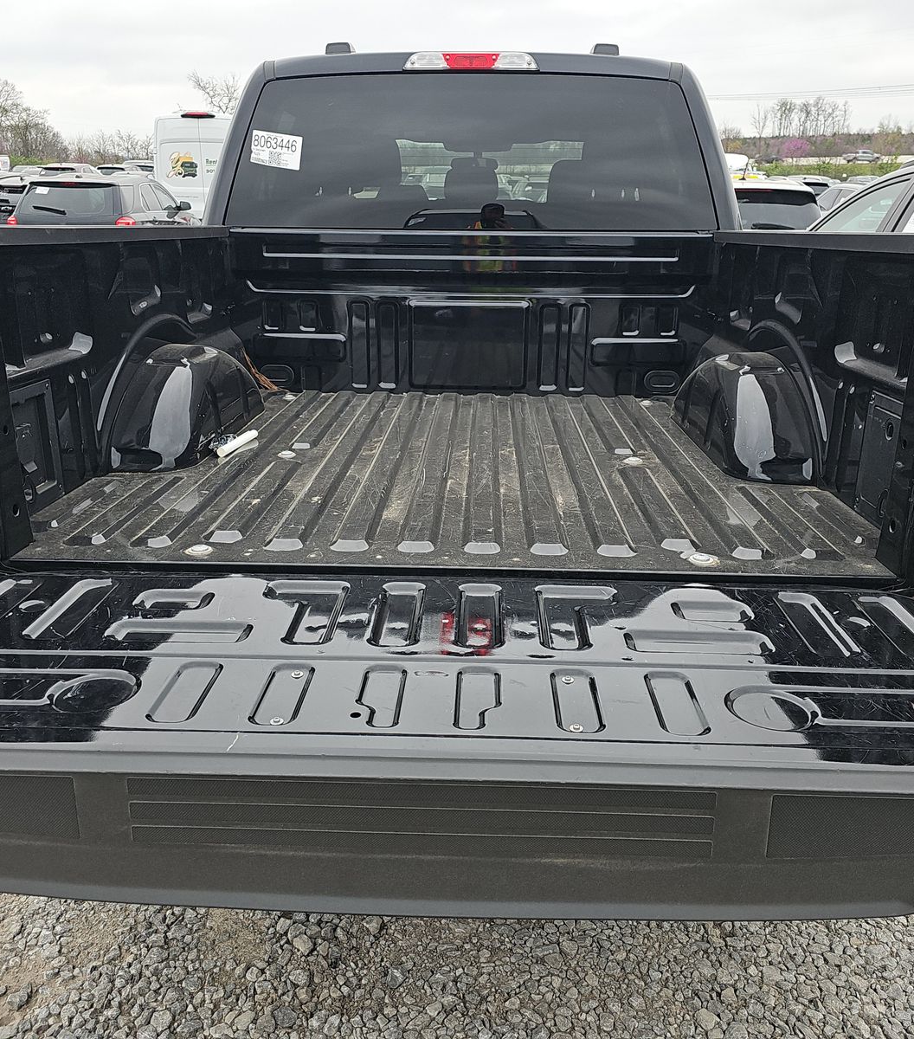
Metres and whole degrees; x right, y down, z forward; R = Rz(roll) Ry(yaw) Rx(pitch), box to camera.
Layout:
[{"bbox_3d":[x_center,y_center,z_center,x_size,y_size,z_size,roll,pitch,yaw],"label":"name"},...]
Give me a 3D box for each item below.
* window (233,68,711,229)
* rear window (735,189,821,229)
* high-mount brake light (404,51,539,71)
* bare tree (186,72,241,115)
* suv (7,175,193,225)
[{"bbox_3d":[0.046,-1.251,3.149,1.690,0.530,0.080,1,6,2],"label":"window"},{"bbox_3d":[2.786,-2.897,8.600,1.220,0.450,0.100,1,-4,2],"label":"rear window"},{"bbox_3d":[0.050,-1.518,3.064,0.455,0.062,0.045,1,6,2],"label":"high-mount brake light"},{"bbox_3d":[-16.777,-27.745,65.043,5.000,7.000,5.000,1,21,2],"label":"bare tree"},{"bbox_3d":[-5.780,-5.039,15.903,1.860,1.700,4.750,0,21,-2],"label":"suv"}]

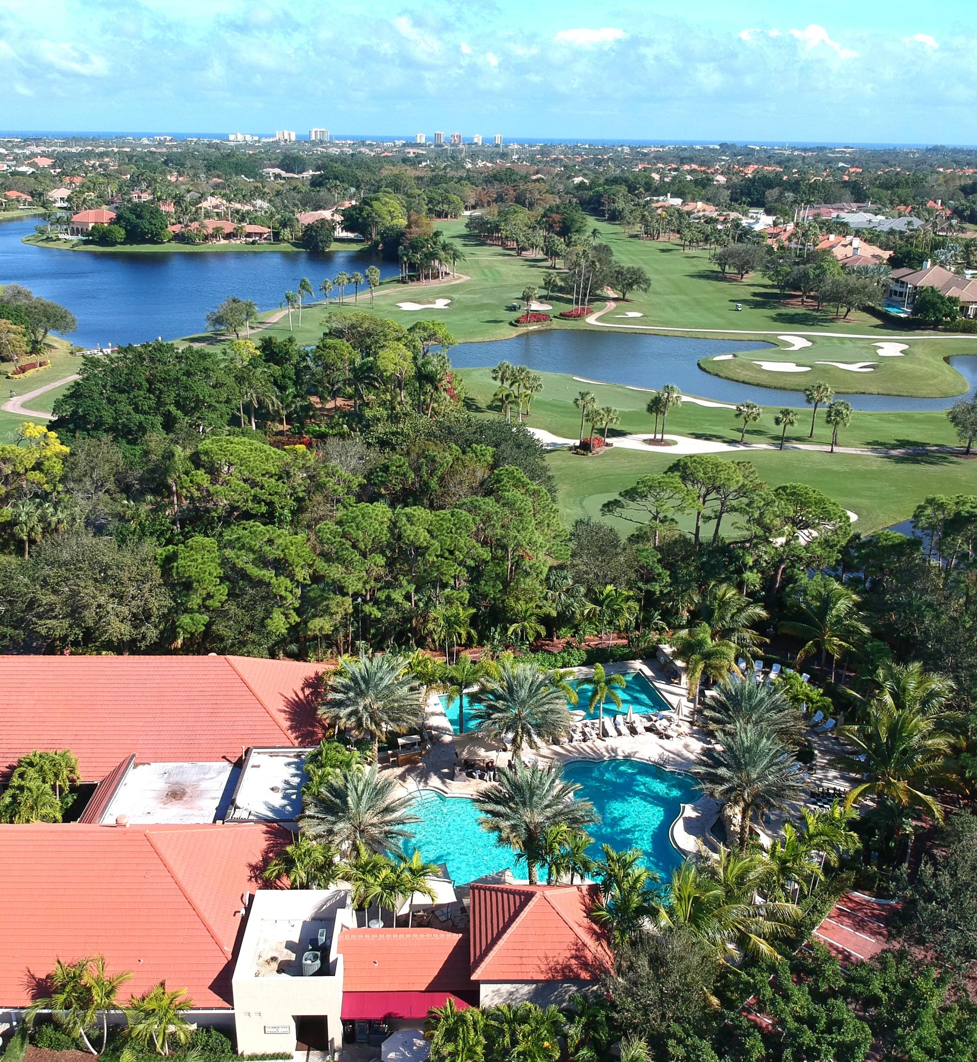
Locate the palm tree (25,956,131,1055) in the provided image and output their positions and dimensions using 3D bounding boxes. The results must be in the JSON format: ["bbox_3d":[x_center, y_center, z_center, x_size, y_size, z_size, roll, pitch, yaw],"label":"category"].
[{"bbox_3d":[-19.029,22.305,47.760,4.880,5.638,4.734,1,21,0],"label":"palm tree"}]

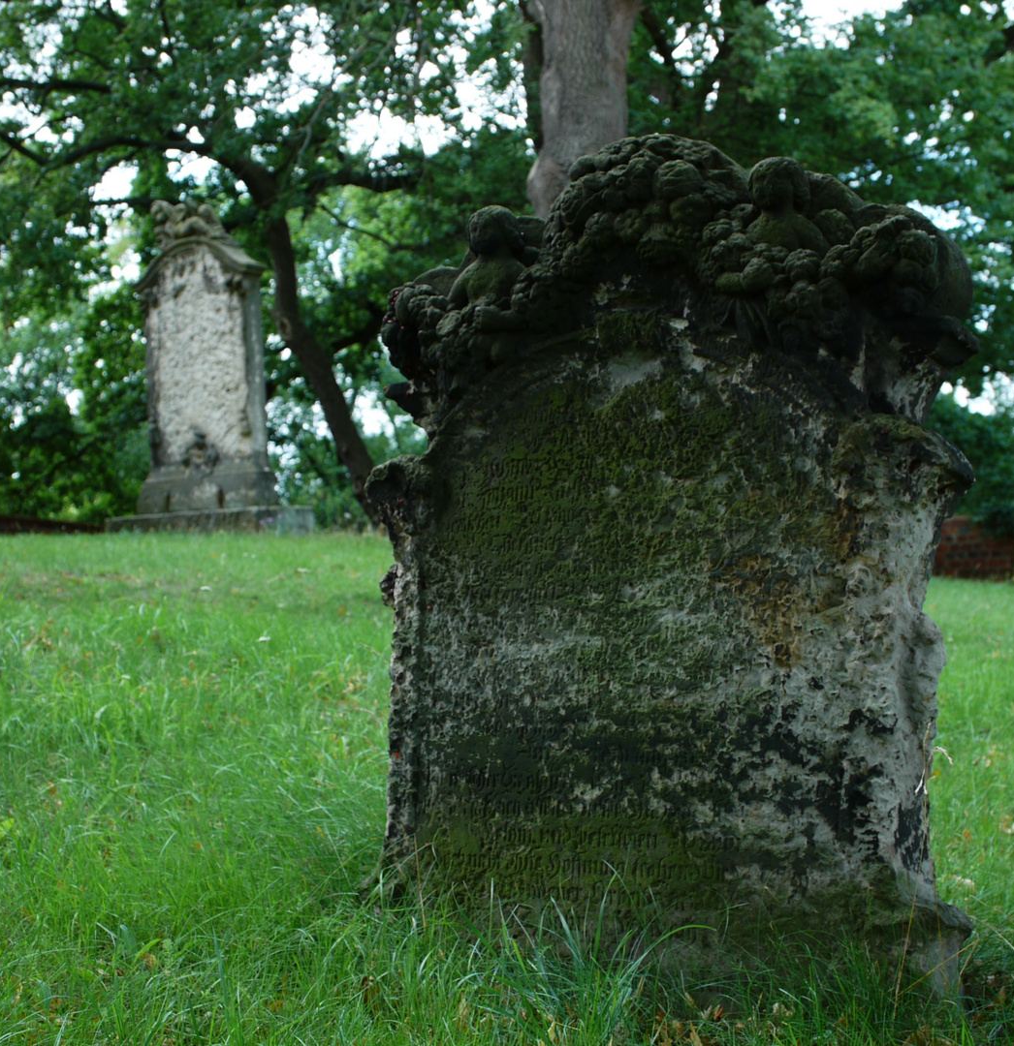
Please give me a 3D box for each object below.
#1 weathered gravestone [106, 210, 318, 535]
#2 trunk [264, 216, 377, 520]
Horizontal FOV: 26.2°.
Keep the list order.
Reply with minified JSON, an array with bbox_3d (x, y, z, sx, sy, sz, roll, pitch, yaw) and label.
[{"bbox_3d":[-1.912,-0.968,13.700,1.186,2.128,0.578,-3,-1,31],"label":"weathered gravestone"},{"bbox_3d":[-1.751,-1.446,21.000,1.120,3.040,0.420,-1,-1,0],"label":"trunk"}]

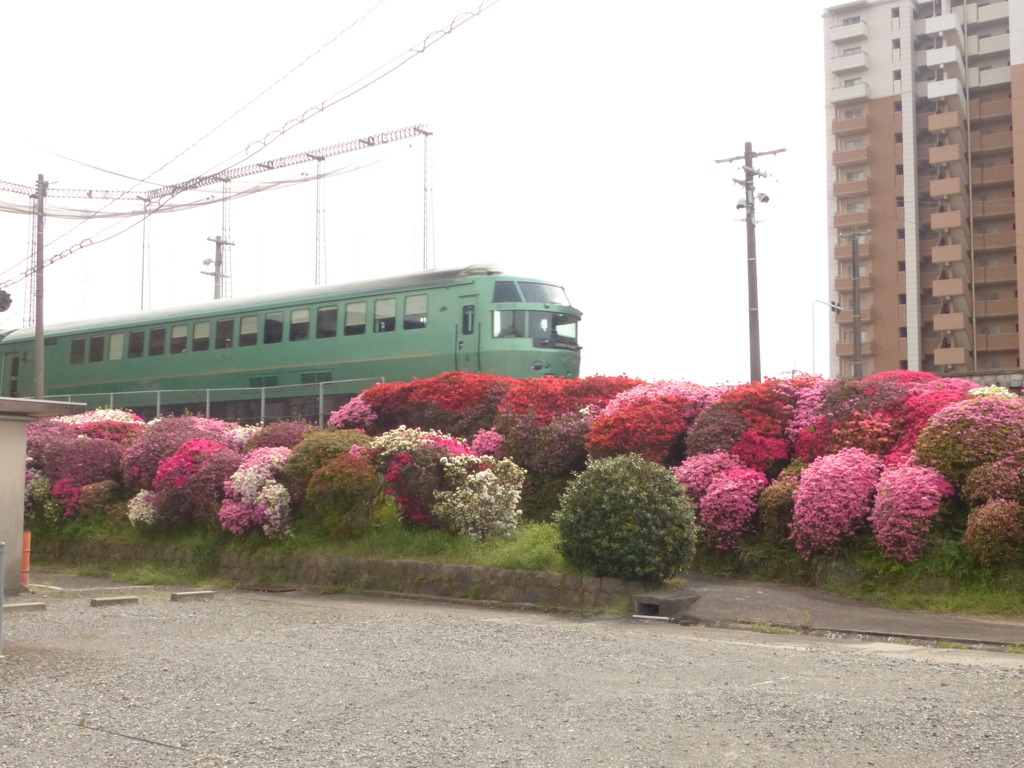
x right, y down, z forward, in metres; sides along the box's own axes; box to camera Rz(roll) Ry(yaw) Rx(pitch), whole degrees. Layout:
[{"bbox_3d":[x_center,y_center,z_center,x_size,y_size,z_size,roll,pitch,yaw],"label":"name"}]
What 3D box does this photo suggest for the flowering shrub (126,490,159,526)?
[{"bbox_3d":[-5.484,1.833,18.000,0.500,0.580,0.500,1,-3,-17],"label":"flowering shrub"}]

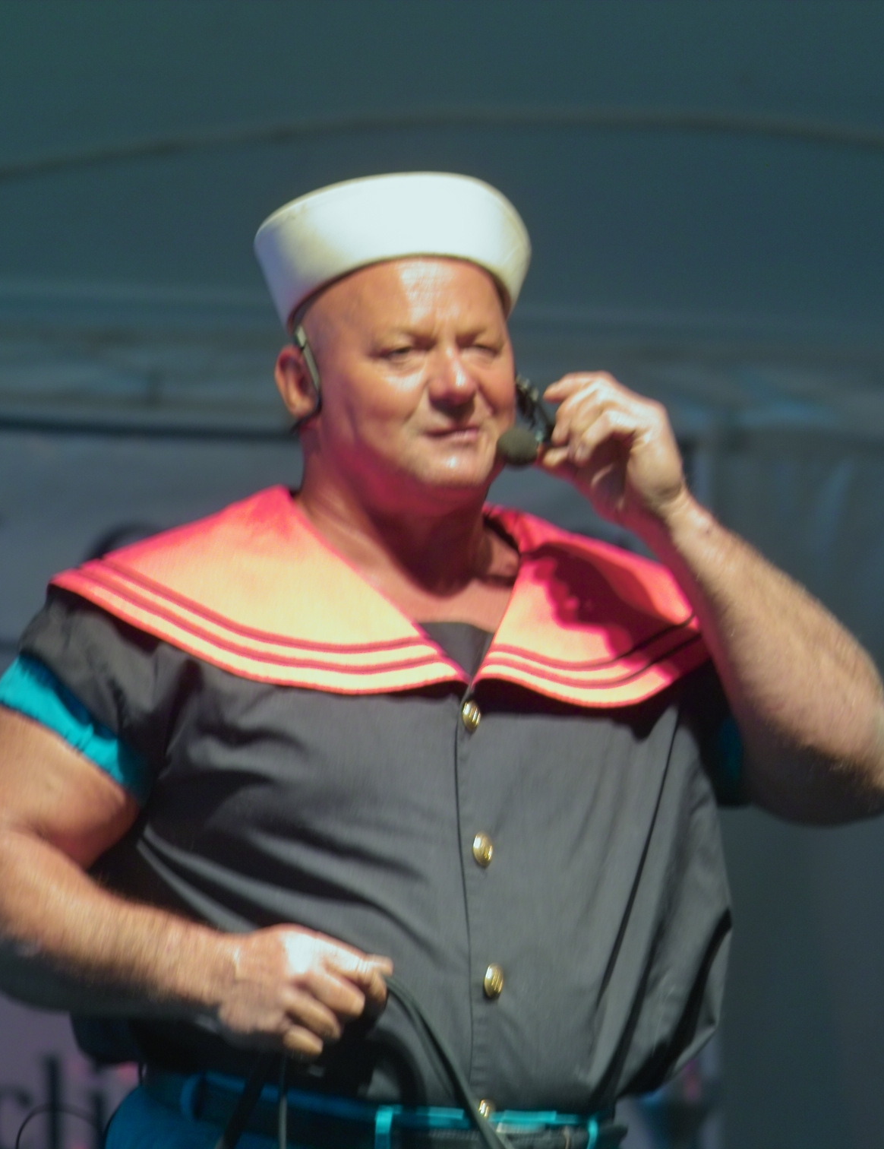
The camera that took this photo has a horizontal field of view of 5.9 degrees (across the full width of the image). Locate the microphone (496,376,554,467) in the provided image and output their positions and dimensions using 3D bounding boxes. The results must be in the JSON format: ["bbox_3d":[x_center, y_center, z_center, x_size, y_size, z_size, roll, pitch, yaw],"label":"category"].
[{"bbox_3d":[0.065,-0.119,6.660,0.048,0.071,0.050,2,-6,-20],"label":"microphone"}]

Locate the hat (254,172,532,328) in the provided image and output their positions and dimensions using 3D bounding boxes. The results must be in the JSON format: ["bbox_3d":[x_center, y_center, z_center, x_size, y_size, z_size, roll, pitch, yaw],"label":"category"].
[{"bbox_3d":[-0.037,-0.234,6.760,0.218,0.090,0.230,-4,-29,-2],"label":"hat"}]

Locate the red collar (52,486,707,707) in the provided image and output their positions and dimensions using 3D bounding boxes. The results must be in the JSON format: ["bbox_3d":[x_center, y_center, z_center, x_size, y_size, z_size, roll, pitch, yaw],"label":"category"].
[{"bbox_3d":[-0.044,0.019,6.750,0.520,0.200,0.310,2,-6,-25],"label":"red collar"}]

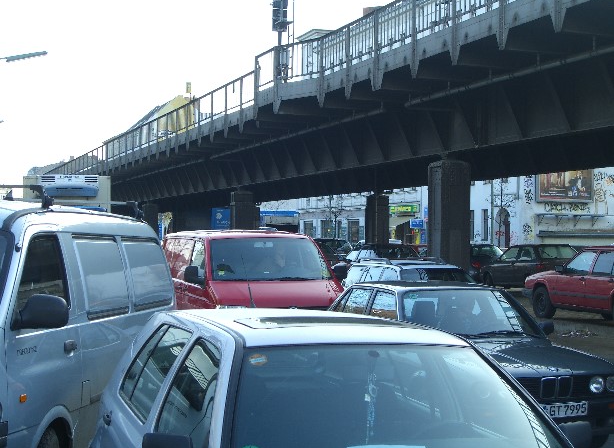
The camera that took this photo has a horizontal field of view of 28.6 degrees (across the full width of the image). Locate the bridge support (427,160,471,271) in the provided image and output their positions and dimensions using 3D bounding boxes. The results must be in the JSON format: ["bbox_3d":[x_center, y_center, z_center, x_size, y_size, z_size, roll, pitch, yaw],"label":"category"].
[{"bbox_3d":[3.050,0.335,26.000,0.720,3.400,0.720,0,-1,-18],"label":"bridge support"}]

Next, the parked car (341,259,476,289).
[{"bbox_3d":[2.000,1.340,20.300,1.720,1.480,4.450,0,-1,-16],"label":"parked car"}]

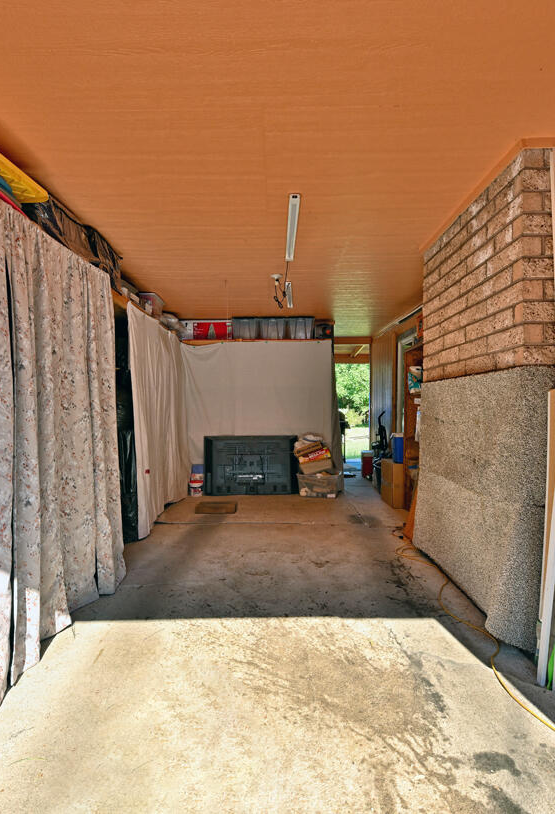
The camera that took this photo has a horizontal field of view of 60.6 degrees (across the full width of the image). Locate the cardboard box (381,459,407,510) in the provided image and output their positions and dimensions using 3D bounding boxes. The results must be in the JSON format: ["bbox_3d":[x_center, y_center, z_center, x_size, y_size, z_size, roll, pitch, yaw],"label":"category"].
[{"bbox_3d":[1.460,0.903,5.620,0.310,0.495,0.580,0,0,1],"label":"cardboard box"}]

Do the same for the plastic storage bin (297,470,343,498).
[{"bbox_3d":[0.553,1.008,6.160,0.540,0.285,0.420,0,0,13],"label":"plastic storage bin"}]

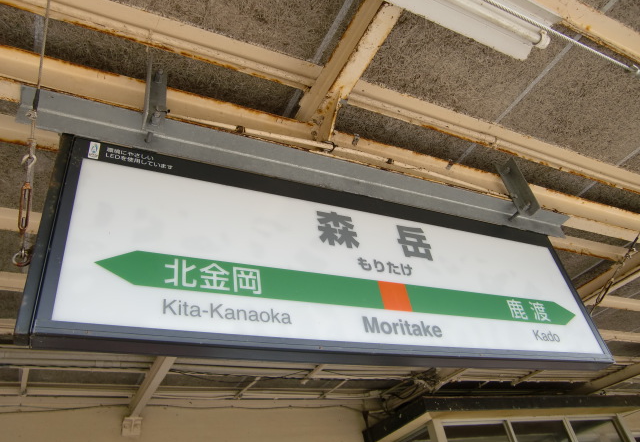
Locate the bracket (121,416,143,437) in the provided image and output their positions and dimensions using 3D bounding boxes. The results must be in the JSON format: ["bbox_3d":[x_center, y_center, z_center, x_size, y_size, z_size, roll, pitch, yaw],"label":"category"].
[{"bbox_3d":[-1.615,1.778,4.467,0.152,0.122,0.100,10,-43,-25],"label":"bracket"}]

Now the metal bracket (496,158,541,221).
[{"bbox_3d":[0.792,-0.149,2.100,0.058,0.288,0.057,10,-43,-25],"label":"metal bracket"}]

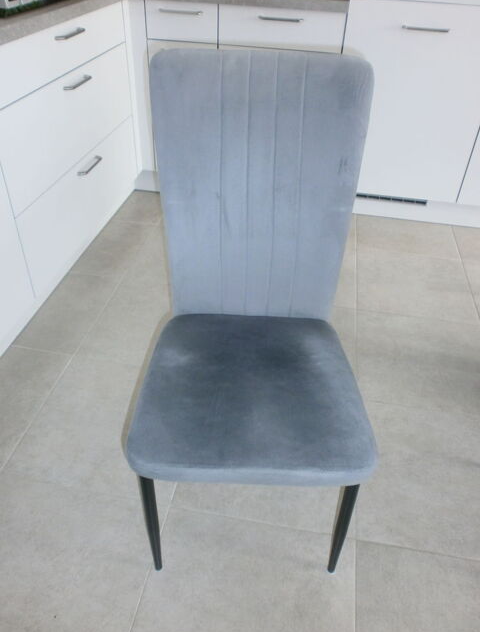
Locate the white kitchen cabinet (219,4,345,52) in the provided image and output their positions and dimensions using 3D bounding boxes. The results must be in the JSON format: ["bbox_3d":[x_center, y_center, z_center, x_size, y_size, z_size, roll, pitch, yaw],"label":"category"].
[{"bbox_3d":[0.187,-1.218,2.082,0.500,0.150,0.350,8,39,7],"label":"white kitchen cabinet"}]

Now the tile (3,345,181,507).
[{"bbox_3d":[-0.354,0.300,1.416,0.447,0.010,0.447,8,39,7],"label":"tile"}]

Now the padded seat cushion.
[{"bbox_3d":[0.022,0.122,0.938,0.418,0.064,0.405,2,39,-1],"label":"padded seat cushion"}]

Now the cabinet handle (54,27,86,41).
[{"bbox_3d":[-0.531,-0.889,1.574,0.034,0.014,0.165,8,39,7],"label":"cabinet handle"}]

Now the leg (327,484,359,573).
[{"bbox_3d":[0.199,0.419,0.978,0.033,0.390,0.032,2,39,-1],"label":"leg"}]

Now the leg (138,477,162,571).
[{"bbox_3d":[-0.169,0.407,0.974,0.031,0.390,0.032,2,39,-1],"label":"leg"}]

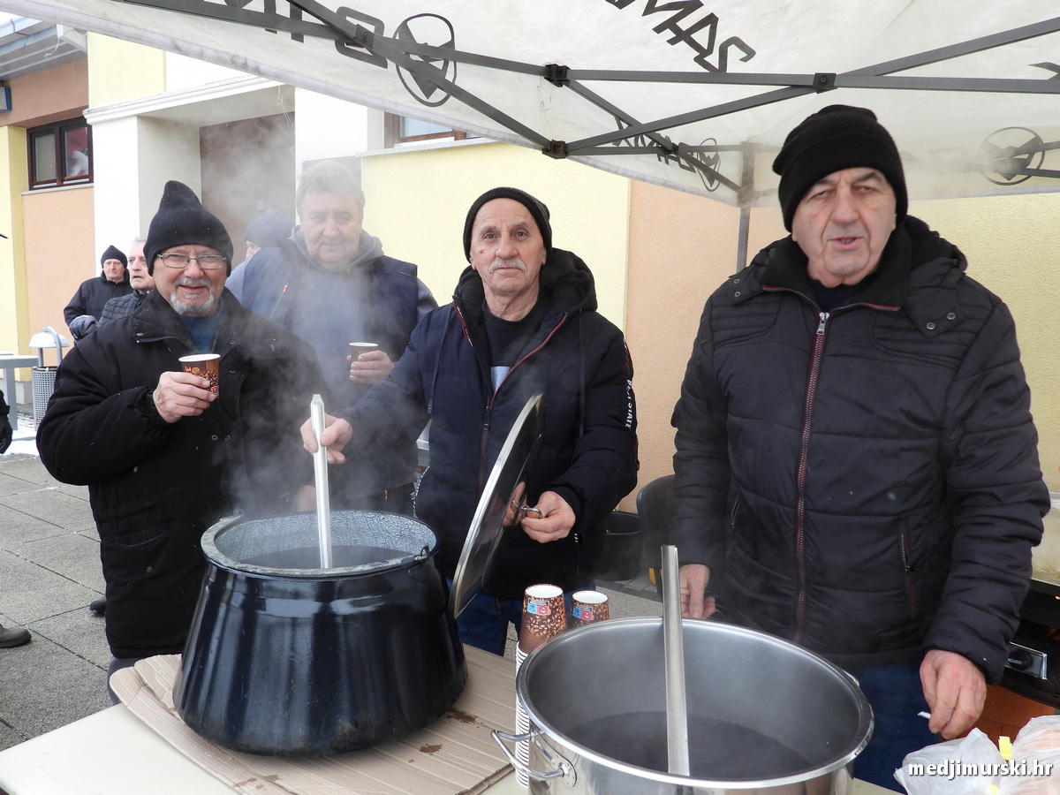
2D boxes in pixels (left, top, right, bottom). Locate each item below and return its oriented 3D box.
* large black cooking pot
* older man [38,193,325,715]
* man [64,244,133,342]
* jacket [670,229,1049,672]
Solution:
[{"bbox_3d":[-0.344,0.375,1.336,0.475,0.288,0.475,1,6,0],"label":"large black cooking pot"},{"bbox_3d":[-0.740,0.372,1.754,0.630,1.660,0.480,-2,7,-30],"label":"older man"},{"bbox_3d":[-2.943,-0.175,5.657,0.620,1.780,0.360,-1,7,-25],"label":"man"},{"bbox_3d":[0.520,0.055,1.356,0.620,0.740,0.370,5,7,28],"label":"jacket"}]

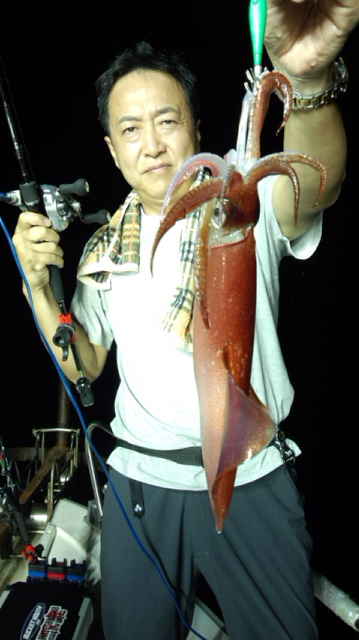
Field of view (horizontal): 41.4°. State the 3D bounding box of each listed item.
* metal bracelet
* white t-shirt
[{"bbox_3d":[0.154,-0.265,0.530,0.068,0.057,0.020,-15,-31,19],"label":"metal bracelet"},{"bbox_3d":[0.030,0.018,0.930,0.490,0.590,0.290,0,13,14],"label":"white t-shirt"}]

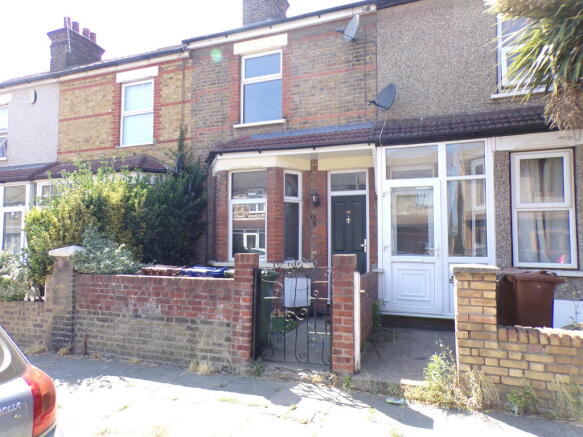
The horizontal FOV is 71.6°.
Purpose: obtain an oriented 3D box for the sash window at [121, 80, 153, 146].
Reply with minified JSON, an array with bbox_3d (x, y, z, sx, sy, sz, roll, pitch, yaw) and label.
[{"bbox_3d":[-3.573,-2.440,9.481,0.991,1.500,0.090,-1,-3,22],"label":"sash window"}]

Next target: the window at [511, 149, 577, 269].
[{"bbox_3d":[3.496,-0.128,5.617,0.762,1.623,0.090,-1,-3,22],"label":"window"}]

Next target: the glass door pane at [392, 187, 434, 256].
[{"bbox_3d":[1.848,0.045,6.164,0.622,1.057,0.030,-1,-3,22],"label":"glass door pane"}]

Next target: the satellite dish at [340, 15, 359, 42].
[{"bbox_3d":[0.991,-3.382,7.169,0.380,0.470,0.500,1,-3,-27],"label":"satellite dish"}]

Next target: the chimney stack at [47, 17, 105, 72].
[{"bbox_3d":[-8.278,-6.517,15.597,0.980,2.100,1.700,-1,-3,22],"label":"chimney stack"}]

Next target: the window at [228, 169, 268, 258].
[{"bbox_3d":[-0.787,-0.045,7.563,0.819,1.692,0.090,-1,-3,22],"label":"window"}]

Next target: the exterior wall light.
[{"bbox_3d":[0.448,-0.354,7.539,0.150,0.288,0.210,-1,-3,22],"label":"exterior wall light"}]

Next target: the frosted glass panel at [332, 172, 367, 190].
[{"bbox_3d":[1.064,-0.672,7.483,0.671,0.324,0.030,-1,-3,22],"label":"frosted glass panel"}]

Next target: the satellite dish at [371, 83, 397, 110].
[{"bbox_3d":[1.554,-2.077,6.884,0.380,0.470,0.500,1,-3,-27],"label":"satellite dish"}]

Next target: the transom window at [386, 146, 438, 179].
[{"bbox_3d":[1.848,-0.855,6.204,0.769,0.477,0.030,-1,-3,22],"label":"transom window"}]

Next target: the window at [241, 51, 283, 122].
[{"bbox_3d":[-0.581,-2.663,8.287,0.951,1.428,0.090,-1,-3,22],"label":"window"}]

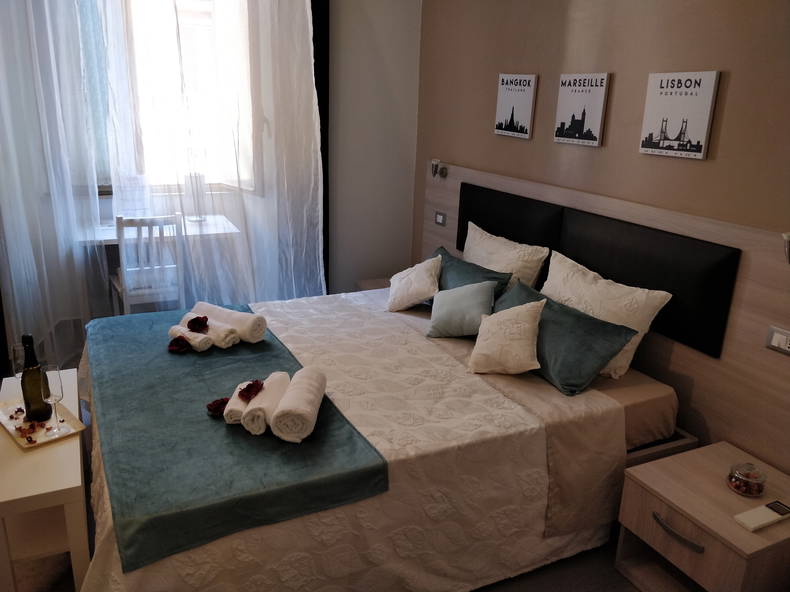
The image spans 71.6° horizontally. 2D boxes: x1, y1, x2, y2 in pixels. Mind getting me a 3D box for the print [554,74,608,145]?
[{"bbox_3d":[0.856,-0.855,2.515,0.022,0.305,0.300,-7,21,-25],"label":"print"}]

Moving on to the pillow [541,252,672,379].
[{"bbox_3d":[0.841,0.067,2.422,0.150,0.410,0.690,20,8,-31],"label":"pillow"}]

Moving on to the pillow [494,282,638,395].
[{"bbox_3d":[0.646,0.153,2.340,0.380,0.140,0.660,-47,32,-5],"label":"pillow"}]

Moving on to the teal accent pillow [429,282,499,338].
[{"bbox_3d":[0.309,0.060,2.522,0.310,0.110,0.300,-11,43,28],"label":"teal accent pillow"}]

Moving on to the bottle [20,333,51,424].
[{"bbox_3d":[-1.307,0.288,1.984,0.086,0.310,0.086,-7,21,-25],"label":"bottle"}]

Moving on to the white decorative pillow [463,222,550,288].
[{"bbox_3d":[0.536,-0.156,3.023,0.150,0.410,0.690,20,8,-31],"label":"white decorative pillow"}]

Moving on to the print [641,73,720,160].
[{"bbox_3d":[1.078,-0.689,2.088,0.022,0.305,0.300,-7,21,-25],"label":"print"}]

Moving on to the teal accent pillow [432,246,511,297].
[{"bbox_3d":[0.306,-0.042,2.821,0.140,0.380,0.650,35,-1,-32],"label":"teal accent pillow"}]

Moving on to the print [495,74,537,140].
[{"bbox_3d":[0.646,-1.010,2.918,0.022,0.305,0.300,-7,21,-25],"label":"print"}]

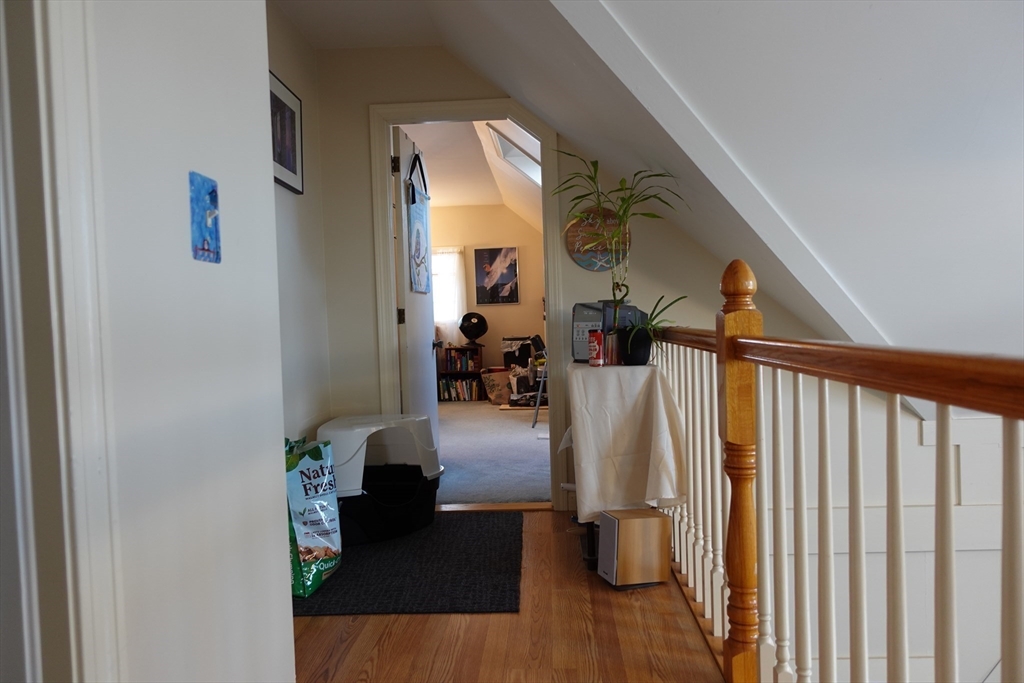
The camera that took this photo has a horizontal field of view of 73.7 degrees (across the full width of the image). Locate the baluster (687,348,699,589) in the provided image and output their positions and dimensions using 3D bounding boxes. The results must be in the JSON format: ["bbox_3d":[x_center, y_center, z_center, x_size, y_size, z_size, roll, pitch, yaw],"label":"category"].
[{"bbox_3d":[0.643,0.456,2.487,0.032,0.878,0.032,-2,2,3],"label":"baluster"}]

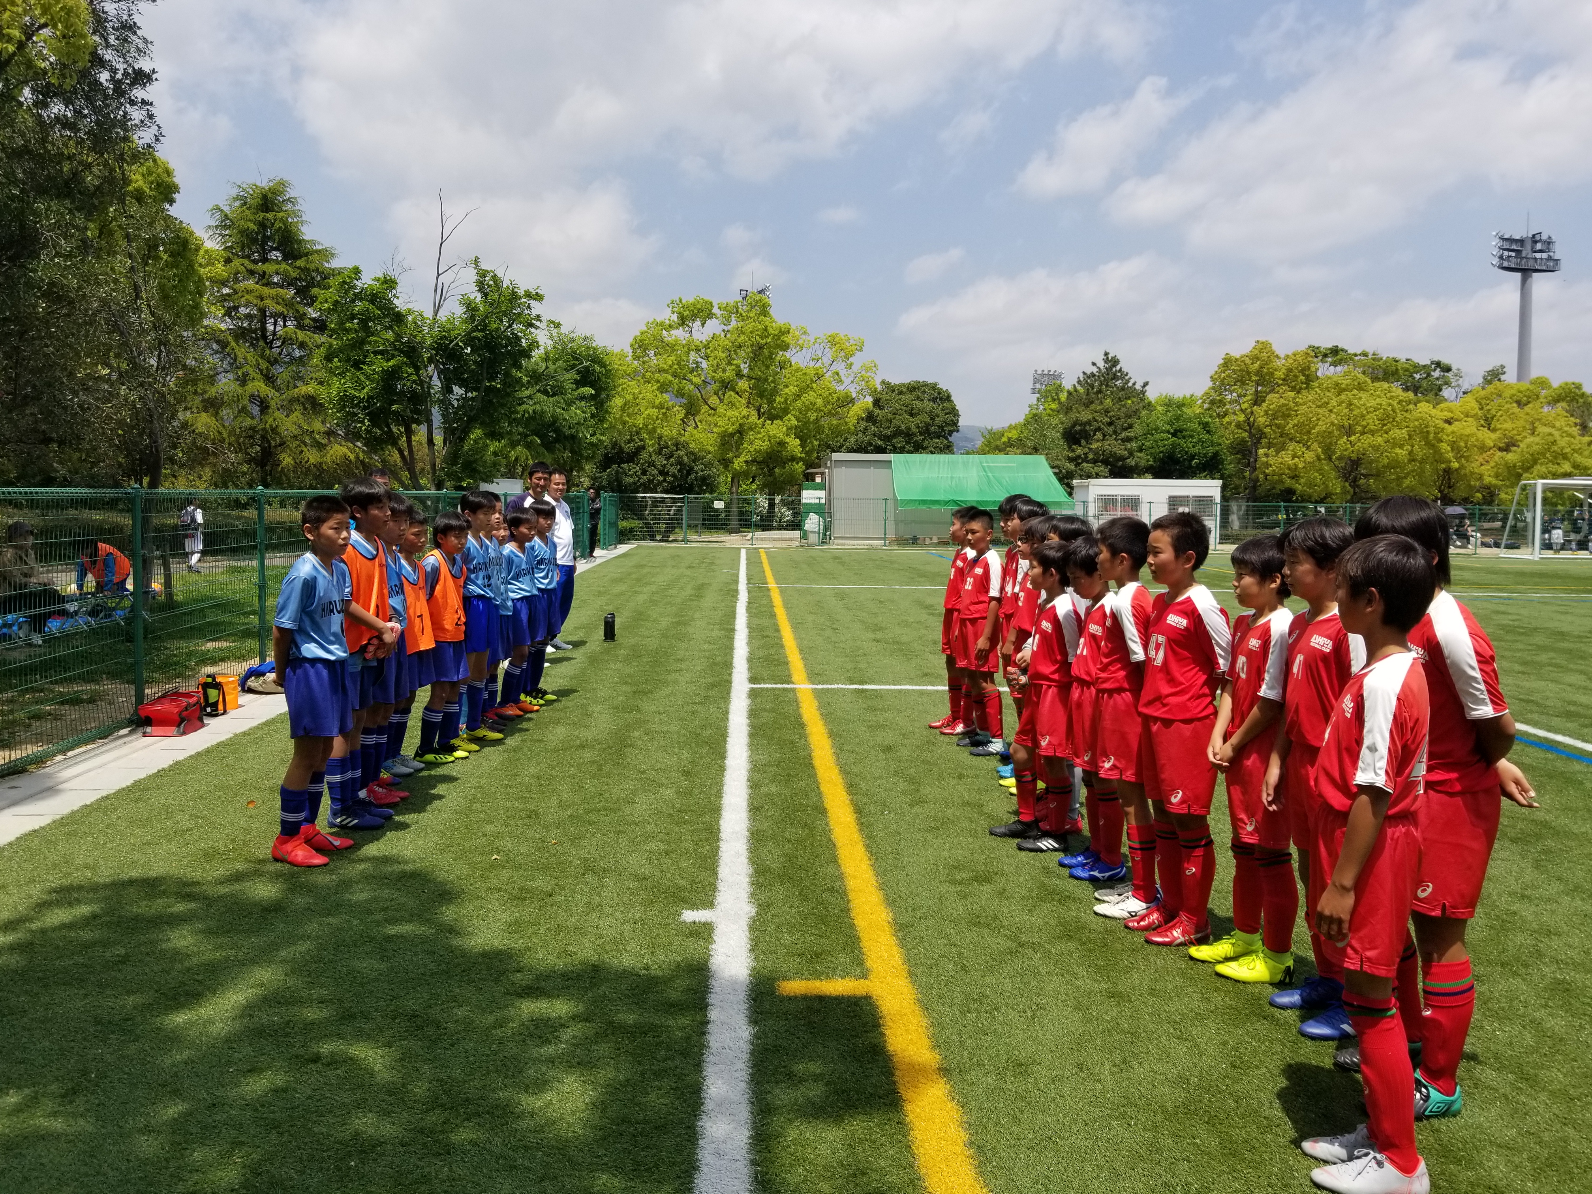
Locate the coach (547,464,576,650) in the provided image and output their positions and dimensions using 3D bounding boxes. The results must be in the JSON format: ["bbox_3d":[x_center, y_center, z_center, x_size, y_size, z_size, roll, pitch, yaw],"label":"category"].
[{"bbox_3d":[-2.310,-0.386,11.733,0.340,1.733,0.520,2,4,20],"label":"coach"}]

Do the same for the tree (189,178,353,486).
[{"bbox_3d":[-15.858,-7.097,36.000,5.300,10.800,5.200,1,5,-2],"label":"tree"}]

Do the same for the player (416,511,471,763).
[{"bbox_3d":[-1.960,0.212,6.645,0.310,1.375,0.390,2,4,20],"label":"player"}]

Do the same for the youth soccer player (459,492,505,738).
[{"bbox_3d":[-1.956,0.116,7.420,0.320,1.530,0.420,2,5,9],"label":"youth soccer player"}]

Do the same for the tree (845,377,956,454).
[{"bbox_3d":[4.720,-6.462,55.000,6.000,7.000,5.800,1,5,-2],"label":"tree"}]

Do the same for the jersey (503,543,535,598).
[{"bbox_3d":[-1.951,-0.189,8.450,0.230,0.420,0.380,2,5,10],"label":"jersey"}]

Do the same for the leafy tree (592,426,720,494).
[{"bbox_3d":[-4.716,-3.849,40.300,4.400,3.950,4.200,1,5,-2],"label":"leafy tree"}]

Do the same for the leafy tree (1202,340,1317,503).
[{"bbox_3d":[19.358,-6.508,49.721,5.100,8.241,5.100,1,4,0],"label":"leafy tree"}]

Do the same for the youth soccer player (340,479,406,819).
[{"bbox_3d":[-1.900,0.244,5.308,0.360,1.530,0.420,1,4,8],"label":"youth soccer player"}]

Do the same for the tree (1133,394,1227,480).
[{"bbox_3d":[16.660,-5.681,51.790,4.400,6.196,4.400,1,4,0],"label":"tree"}]

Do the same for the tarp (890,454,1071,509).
[{"bbox_3d":[6.060,-3.807,39.500,5.750,1.800,2.000,1,5,-2],"label":"tarp"}]

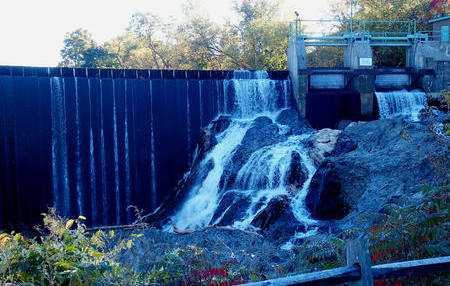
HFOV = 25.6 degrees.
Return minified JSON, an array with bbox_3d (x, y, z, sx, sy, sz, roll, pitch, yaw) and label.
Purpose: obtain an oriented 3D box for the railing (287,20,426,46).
[{"bbox_3d":[6.370,-5.240,47.000,6.380,1.170,1.200,0,4,-4],"label":"railing"}]

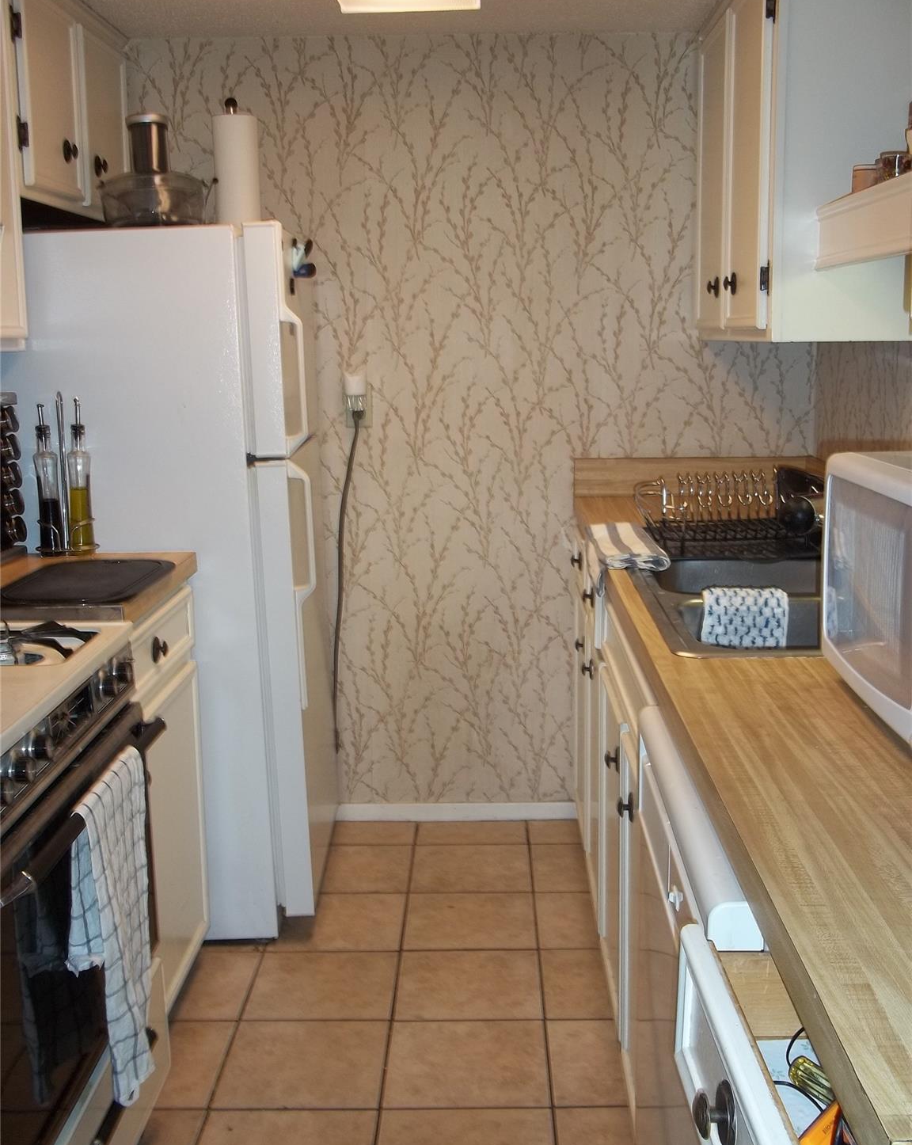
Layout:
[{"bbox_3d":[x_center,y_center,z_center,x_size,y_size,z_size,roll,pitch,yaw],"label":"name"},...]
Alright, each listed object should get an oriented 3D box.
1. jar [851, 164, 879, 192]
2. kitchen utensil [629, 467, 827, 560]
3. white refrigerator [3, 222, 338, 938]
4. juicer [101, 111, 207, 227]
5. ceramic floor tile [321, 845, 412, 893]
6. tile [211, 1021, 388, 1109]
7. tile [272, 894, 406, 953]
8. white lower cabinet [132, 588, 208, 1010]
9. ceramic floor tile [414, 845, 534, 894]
[{"bbox_3d":[0.735,-0.686,2.256,0.056,0.080,0.056,-1,11,1],"label":"jar"},{"bbox_3d":[0.598,-0.139,2.712,0.408,0.133,0.479,-1,10,1],"label":"kitchen utensil"},{"bbox_3d":[-0.681,0.004,3.074,0.775,1.595,0.700,-1,11,1],"label":"white refrigerator"},{"bbox_3d":[-0.670,-0.878,2.811,0.228,0.268,0.240,-1,11,1],"label":"juicer"},{"bbox_3d":[-0.268,0.782,3.318,0.305,0.010,0.299,-1,10,1],"label":"ceramic floor tile"},{"bbox_3d":[-0.287,0.945,2.424,0.305,0.010,0.299,-1,10,1],"label":"tile"},{"bbox_3d":[-0.275,0.831,3.001,0.305,0.010,0.300,-1,11,1],"label":"tile"},{"bbox_3d":[-0.856,0.473,2.507,0.603,0.834,0.525,-1,10,1],"label":"white lower cabinet"},{"bbox_3d":[0.041,0.778,3.310,0.305,0.010,0.299,-1,10,1],"label":"ceramic floor tile"}]

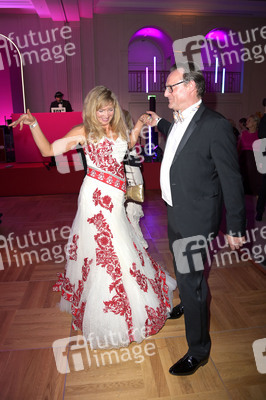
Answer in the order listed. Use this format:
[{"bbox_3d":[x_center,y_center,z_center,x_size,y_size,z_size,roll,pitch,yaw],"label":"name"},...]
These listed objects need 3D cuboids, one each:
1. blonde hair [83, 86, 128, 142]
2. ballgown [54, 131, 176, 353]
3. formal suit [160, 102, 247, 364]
[{"bbox_3d":[-0.190,-0.571,1.789,0.300,0.370,0.280,-3,13,-12],"label":"blonde hair"},{"bbox_3d":[-0.140,0.242,2.072,1.000,1.390,0.870,-3,13,-14],"label":"ballgown"},{"bbox_3d":[0.420,0.210,1.685,0.500,1.530,0.620,-5,14,-22],"label":"formal suit"}]

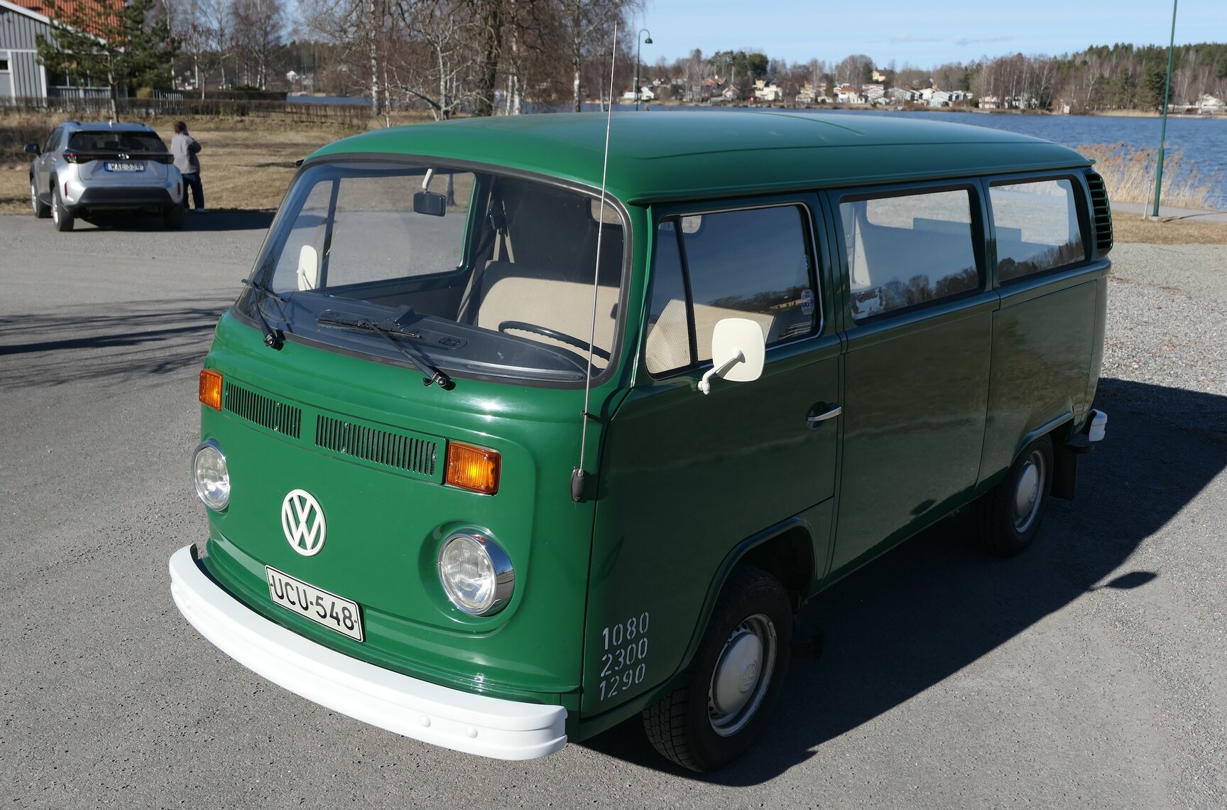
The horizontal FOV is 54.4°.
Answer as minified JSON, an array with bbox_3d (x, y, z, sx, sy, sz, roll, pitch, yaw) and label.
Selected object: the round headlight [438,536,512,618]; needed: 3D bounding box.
[{"bbox_3d":[-0.344,0.410,2.969,0.200,0.200,0.095,13,18,38],"label":"round headlight"}]

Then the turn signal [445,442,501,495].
[{"bbox_3d":[-0.332,0.149,2.904,0.157,0.107,0.045,10,16,29],"label":"turn signal"}]

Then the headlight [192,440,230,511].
[{"bbox_3d":[-1.204,0.214,3.647,0.200,0.200,0.095,13,18,38],"label":"headlight"}]

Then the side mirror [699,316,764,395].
[{"bbox_3d":[0.294,-0.122,2.981,0.180,0.210,0.105,9,16,28],"label":"side mirror"}]

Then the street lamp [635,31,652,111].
[{"bbox_3d":[1.451,-14.892,55.671,0.740,5.017,0.360,-5,16,-24],"label":"street lamp"}]

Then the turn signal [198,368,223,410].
[{"bbox_3d":[-1.196,-0.048,3.584,0.045,0.107,0.157,-11,19,-40],"label":"turn signal"}]

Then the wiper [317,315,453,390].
[{"bbox_3d":[-0.628,-0.158,3.181,0.558,0.139,0.049,12,-7,34],"label":"wiper"}]

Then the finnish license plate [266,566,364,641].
[{"bbox_3d":[-0.828,0.551,3.308,0.415,0.116,0.015,13,21,38],"label":"finnish license plate"}]

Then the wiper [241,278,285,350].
[{"bbox_3d":[-1.095,-0.293,3.657,0.043,0.162,0.479,20,1,-37],"label":"wiper"}]

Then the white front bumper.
[{"bbox_3d":[-0.837,0.679,3.333,1.655,0.126,0.295,13,18,38],"label":"white front bumper"}]

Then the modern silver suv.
[{"bbox_3d":[-8.026,-3.664,18.688,1.765,1.595,4.180,-7,17,-31],"label":"modern silver suv"}]

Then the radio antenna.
[{"bbox_3d":[-0.039,-0.343,2.860,0.030,1.159,0.040,5,0,39],"label":"radio antenna"}]

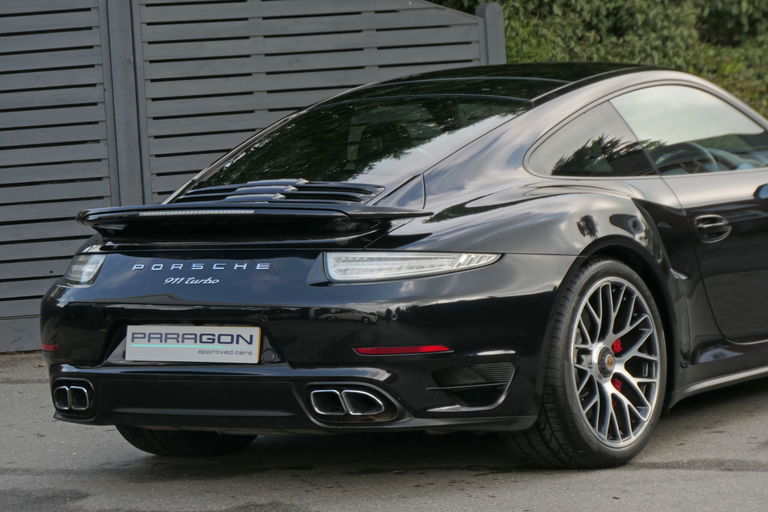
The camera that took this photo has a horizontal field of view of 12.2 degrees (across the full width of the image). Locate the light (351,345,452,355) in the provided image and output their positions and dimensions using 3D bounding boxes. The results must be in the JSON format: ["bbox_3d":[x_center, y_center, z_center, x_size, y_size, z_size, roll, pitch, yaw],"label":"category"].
[{"bbox_3d":[0.059,0.286,10.866,0.295,0.028,0.035,-2,4,10],"label":"light"}]

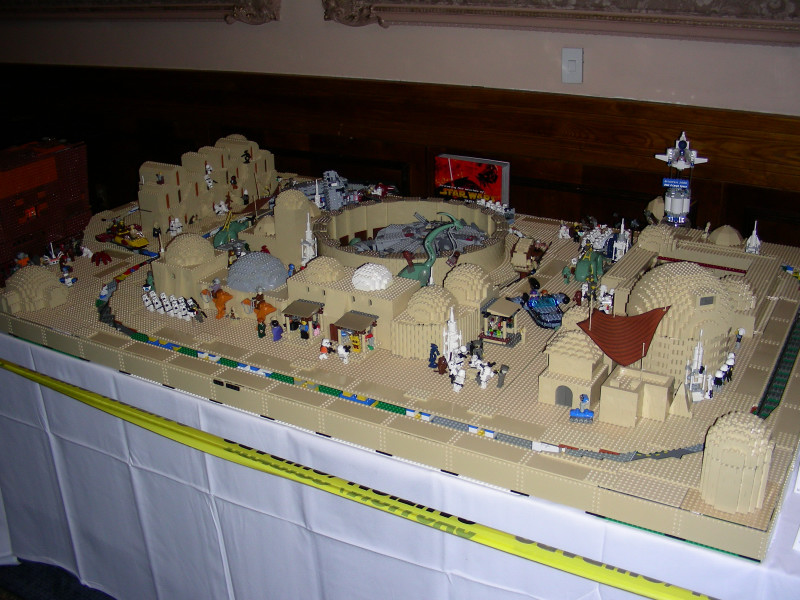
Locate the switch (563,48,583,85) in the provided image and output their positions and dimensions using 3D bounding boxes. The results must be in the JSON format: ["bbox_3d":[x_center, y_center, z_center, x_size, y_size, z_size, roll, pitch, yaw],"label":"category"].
[{"bbox_3d":[0.548,-0.744,2.796,0.070,0.115,0.010,12,27,29],"label":"switch"}]

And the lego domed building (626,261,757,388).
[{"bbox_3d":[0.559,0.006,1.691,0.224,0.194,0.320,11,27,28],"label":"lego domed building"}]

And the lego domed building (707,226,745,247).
[{"bbox_3d":[0.827,-0.168,2.221,0.092,0.040,0.093,11,27,28],"label":"lego domed building"}]

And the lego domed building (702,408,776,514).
[{"bbox_3d":[0.484,0.221,1.259,0.099,0.138,0.099,11,27,28],"label":"lego domed building"}]

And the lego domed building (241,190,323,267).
[{"bbox_3d":[-0.286,-0.194,2.220,0.184,0.200,0.144,11,27,28],"label":"lego domed building"}]

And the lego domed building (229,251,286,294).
[{"bbox_3d":[-0.322,-0.073,1.969,0.136,0.067,0.136,-2,24,1],"label":"lego domed building"}]

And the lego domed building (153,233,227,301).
[{"bbox_3d":[-0.489,-0.088,2.069,0.136,0.141,0.130,11,27,28],"label":"lego domed building"}]

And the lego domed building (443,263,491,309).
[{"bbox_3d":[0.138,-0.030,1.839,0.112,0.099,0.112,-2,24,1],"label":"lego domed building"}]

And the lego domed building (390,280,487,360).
[{"bbox_3d":[0.071,0.036,1.747,0.132,0.128,0.131,11,27,28],"label":"lego domed building"}]

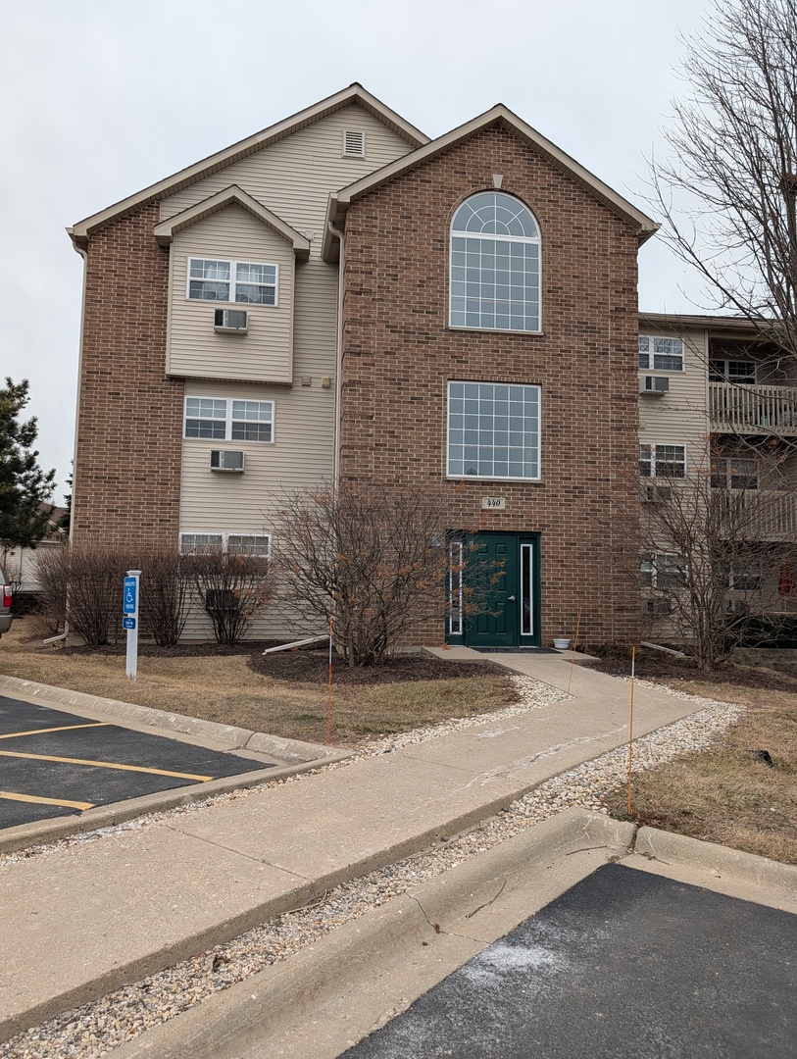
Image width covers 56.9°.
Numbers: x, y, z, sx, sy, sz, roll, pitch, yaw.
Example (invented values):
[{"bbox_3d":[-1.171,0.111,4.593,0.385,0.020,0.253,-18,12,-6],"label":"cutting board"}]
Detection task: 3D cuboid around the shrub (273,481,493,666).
[{"bbox_3d":[-0.204,0.645,11.159,3.355,2.777,2.900,2,-4,-8],"label":"shrub"}]

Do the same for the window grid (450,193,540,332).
[{"bbox_3d":[1.876,-5.102,13.999,1.798,2.720,0.120,2,-4,-8],"label":"window grid"}]

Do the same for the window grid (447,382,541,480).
[{"bbox_3d":[1.810,-1.846,13.794,1.813,1.801,0.120,2,-4,-8],"label":"window grid"}]

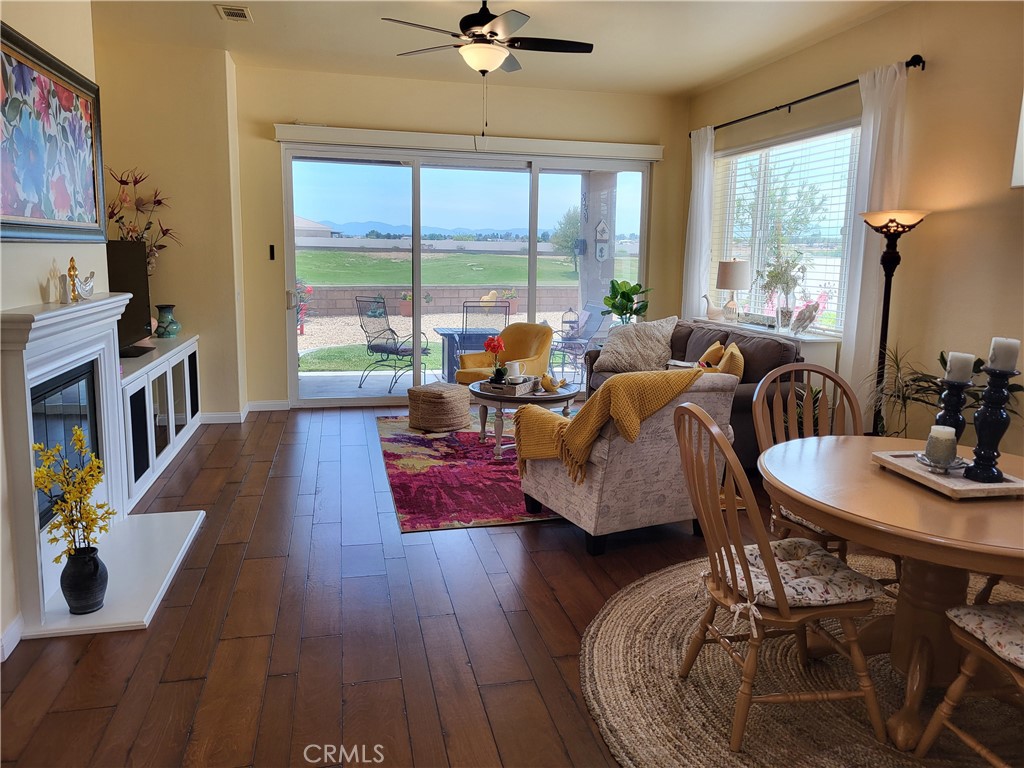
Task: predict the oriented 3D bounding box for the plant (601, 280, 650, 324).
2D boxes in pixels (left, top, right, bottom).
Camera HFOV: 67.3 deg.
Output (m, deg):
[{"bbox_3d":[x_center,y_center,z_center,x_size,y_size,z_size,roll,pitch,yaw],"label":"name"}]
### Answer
[{"bbox_3d":[1.048,-0.651,7.100,0.460,0.600,0.440,-1,10,-12],"label":"plant"}]

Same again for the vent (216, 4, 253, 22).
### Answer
[{"bbox_3d":[-1.851,-2.462,5.140,0.215,0.025,0.350,-1,10,-12],"label":"vent"}]

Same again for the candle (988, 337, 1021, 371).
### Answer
[{"bbox_3d":[1.638,-0.088,2.560,0.080,0.108,0.080,-1,10,-12],"label":"candle"}]

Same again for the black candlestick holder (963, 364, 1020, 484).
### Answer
[{"bbox_3d":[1.624,0.140,2.602,0.128,0.358,0.128,-1,10,-12],"label":"black candlestick holder"}]

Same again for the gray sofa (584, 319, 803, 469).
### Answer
[{"bbox_3d":[1.278,0.053,5.998,0.960,0.909,2.020,-1,10,-13],"label":"gray sofa"}]

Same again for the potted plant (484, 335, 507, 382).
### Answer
[{"bbox_3d":[-0.121,-0.198,5.883,0.170,0.380,0.160,-1,10,-12],"label":"potted plant"}]

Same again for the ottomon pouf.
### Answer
[{"bbox_3d":[-0.627,0.198,6.572,0.444,0.343,0.444,7,11,31],"label":"ottomon pouf"}]

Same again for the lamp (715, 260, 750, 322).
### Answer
[{"bbox_3d":[1.845,-0.765,6.413,0.283,0.535,0.283,-1,10,-13],"label":"lamp"}]

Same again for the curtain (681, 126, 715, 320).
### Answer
[{"bbox_3d":[1.737,-1.034,7.264,0.100,2.660,0.480,-1,10,-12],"label":"curtain"}]

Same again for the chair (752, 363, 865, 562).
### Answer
[{"bbox_3d":[1.303,0.473,3.053,0.480,1.020,0.630,-2,10,-17],"label":"chair"}]

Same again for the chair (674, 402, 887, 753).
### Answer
[{"bbox_3d":[0.832,0.564,2.458,0.640,1.020,0.480,0,10,-10],"label":"chair"}]

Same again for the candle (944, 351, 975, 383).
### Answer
[{"bbox_3d":[1.605,-0.063,2.755,0.080,0.100,0.080,-1,10,-12],"label":"candle"}]

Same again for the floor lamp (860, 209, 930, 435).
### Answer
[{"bbox_3d":[2.153,-0.098,4.468,0.404,1.762,0.404,-1,10,-13],"label":"floor lamp"}]

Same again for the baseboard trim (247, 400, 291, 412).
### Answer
[{"bbox_3d":[-2.257,0.202,7.166,0.370,0.095,0.016,-1,10,-12],"label":"baseboard trim"}]

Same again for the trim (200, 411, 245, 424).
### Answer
[{"bbox_3d":[-2.479,0.298,6.579,0.345,0.095,0.016,-1,10,-12],"label":"trim"}]

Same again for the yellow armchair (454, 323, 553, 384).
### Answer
[{"bbox_3d":[-0.077,-0.106,6.995,0.690,0.855,0.710,9,13,40],"label":"yellow armchair"}]

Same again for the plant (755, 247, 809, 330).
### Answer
[{"bbox_3d":[1.987,-0.687,5.682,0.364,0.626,0.384,-1,10,-13],"label":"plant"}]

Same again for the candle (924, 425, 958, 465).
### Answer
[{"bbox_3d":[1.405,0.203,2.524,0.105,0.122,0.105,-1,10,-13],"label":"candle"}]

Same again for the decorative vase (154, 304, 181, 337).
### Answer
[{"bbox_3d":[-2.736,-0.497,6.093,0.207,0.265,0.207,-1,10,-13],"label":"decorative vase"}]

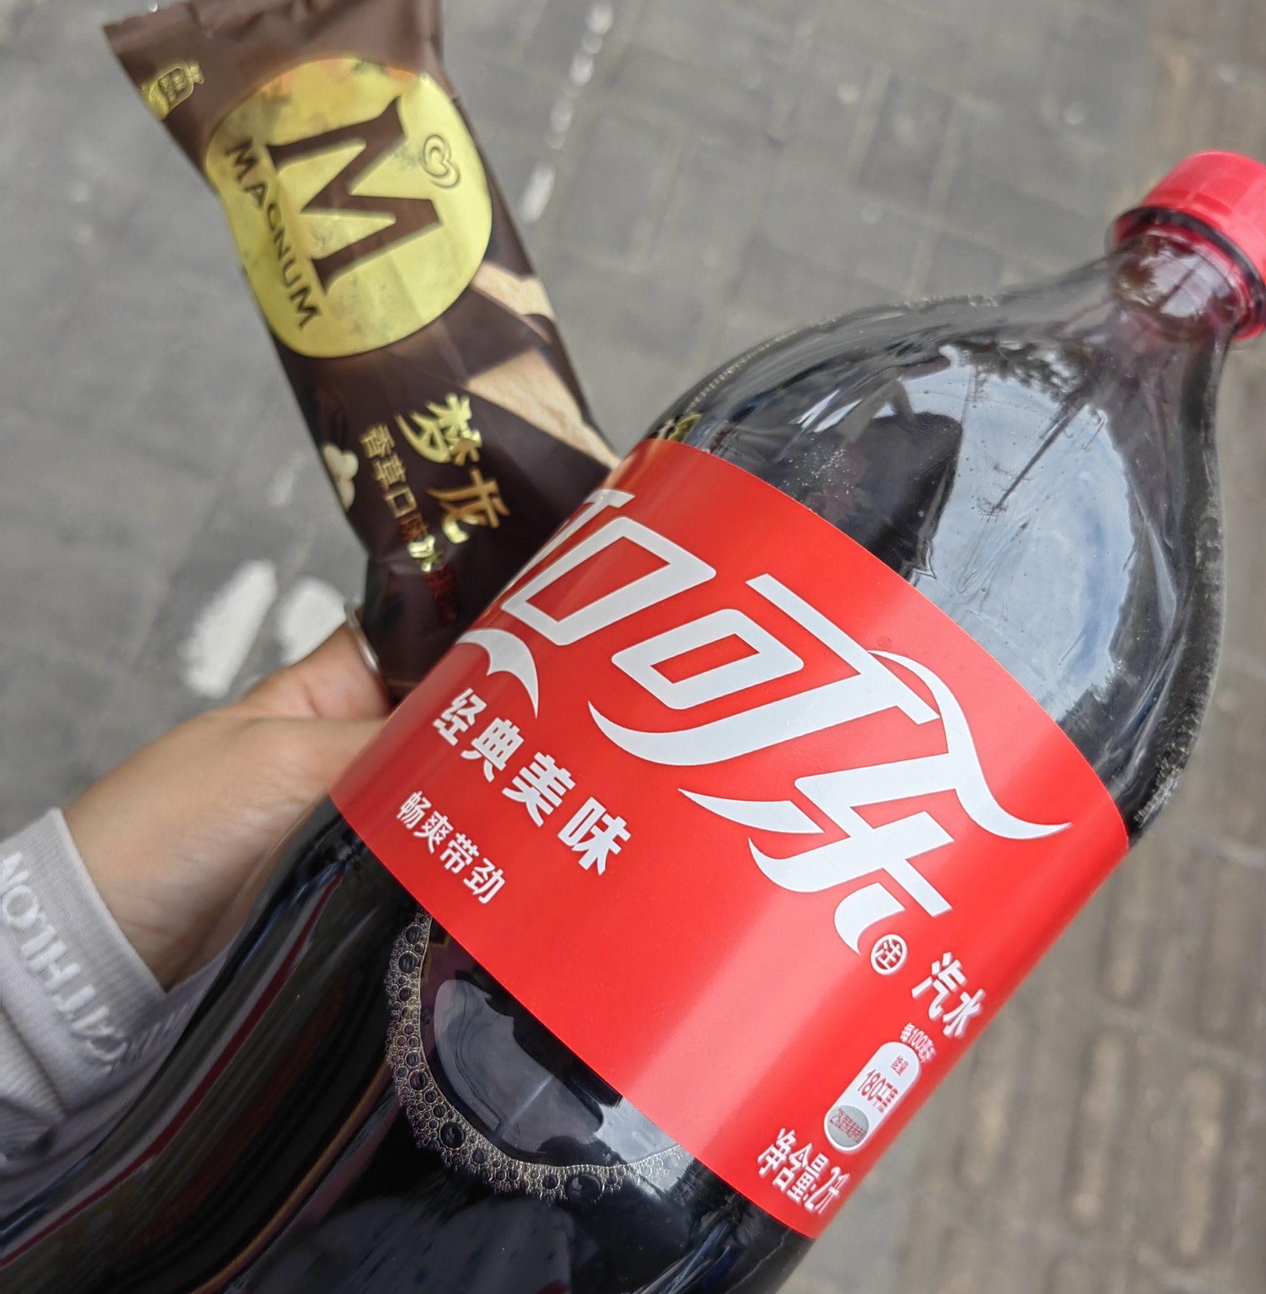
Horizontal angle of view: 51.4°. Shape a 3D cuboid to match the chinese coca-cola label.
[{"bbox_3d":[0.015,0.030,0.226,0.107,0.107,0.076,38,82,28],"label":"chinese coca-cola label"}]

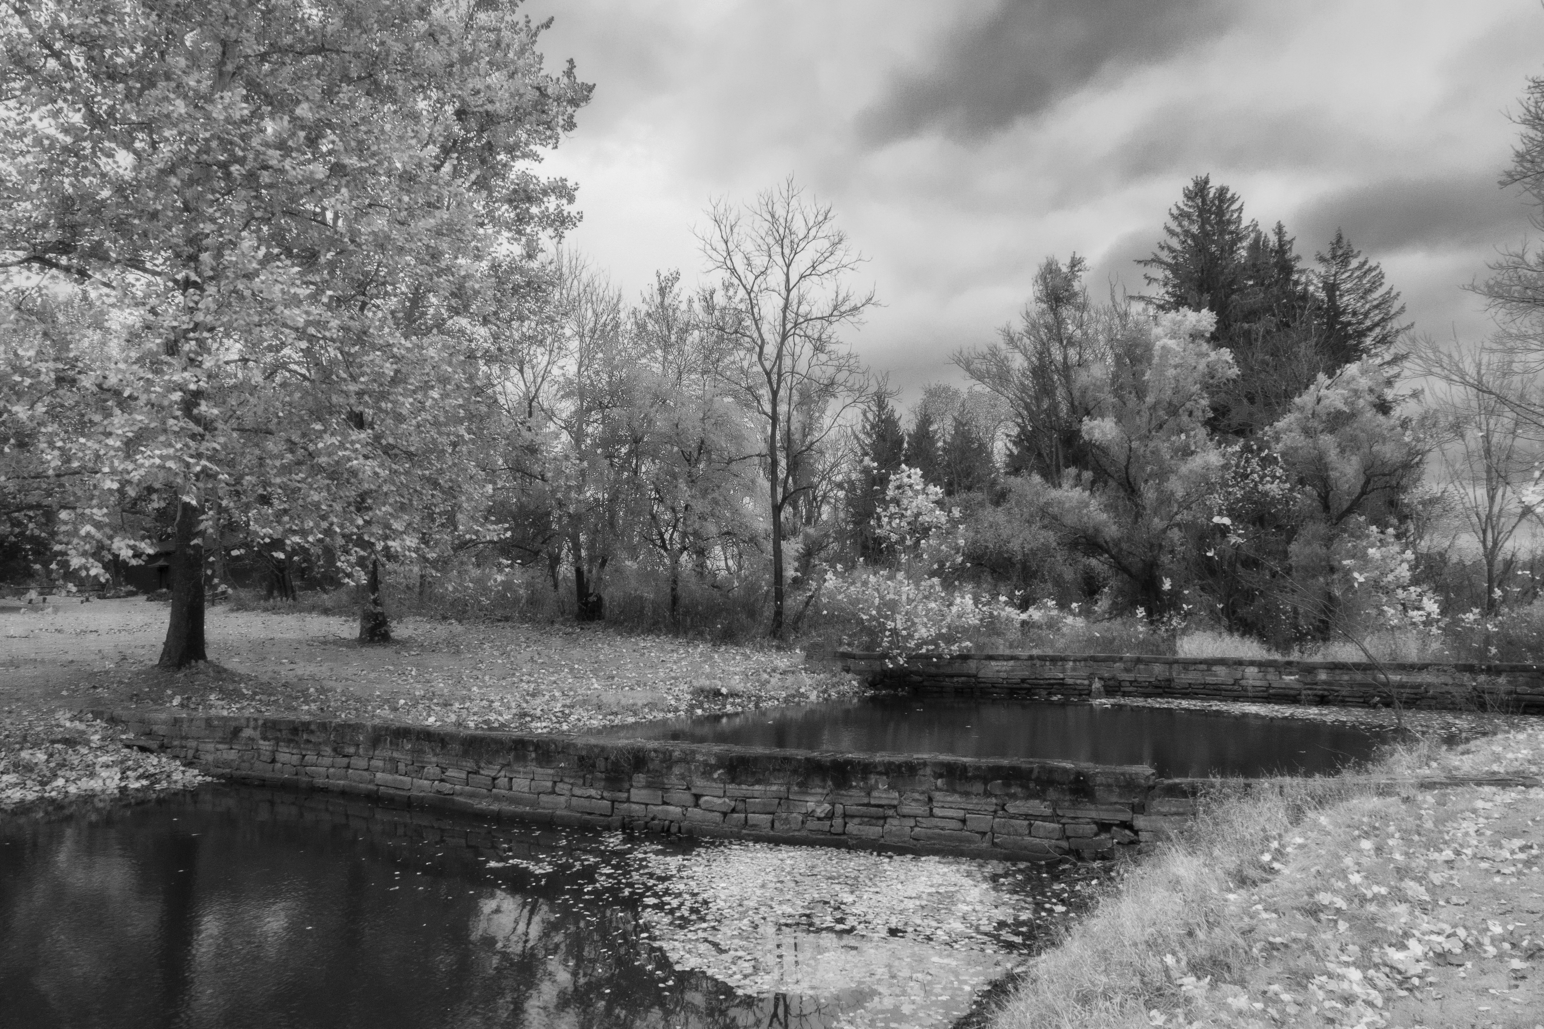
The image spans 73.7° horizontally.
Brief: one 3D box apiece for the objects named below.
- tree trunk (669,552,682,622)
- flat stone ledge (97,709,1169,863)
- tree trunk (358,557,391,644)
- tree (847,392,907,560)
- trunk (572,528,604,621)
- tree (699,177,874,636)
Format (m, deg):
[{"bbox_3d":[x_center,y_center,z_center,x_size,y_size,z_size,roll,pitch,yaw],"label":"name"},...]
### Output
[{"bbox_3d":[-3.086,2.333,32.919,0.360,2.349,0.360,0,-3,-5],"label":"tree trunk"},{"bbox_3d":[-2.646,3.041,12.076,13.514,0.950,0.800,-1,-4,18],"label":"flat stone ledge"},{"bbox_3d":[-9.932,2.108,25.720,0.800,2.225,0.750,1,-4,-21],"label":"tree trunk"},{"bbox_3d":[4.370,-0.962,42.133,2.800,8.226,2.700,0,-3,6],"label":"tree"},{"bbox_3d":[-6.086,2.005,33.941,1.050,3.138,0.900,1,-3,-10],"label":"trunk"},{"bbox_3d":[0.374,-2.945,27.725,4.600,12.583,4.400,0,-3,1],"label":"tree"}]

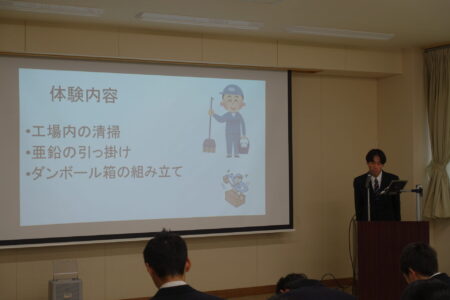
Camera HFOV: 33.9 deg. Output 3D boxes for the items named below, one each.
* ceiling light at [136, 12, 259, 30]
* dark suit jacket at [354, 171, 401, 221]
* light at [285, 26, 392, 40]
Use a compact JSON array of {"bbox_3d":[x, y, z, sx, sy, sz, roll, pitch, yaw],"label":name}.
[{"bbox_3d":[-0.204,-1.171,6.806,1.220,0.060,0.190,0,-1,-27],"label":"ceiling light"},{"bbox_3d":[1.427,0.533,6.943,0.450,0.690,0.280,-1,-1,7],"label":"dark suit jacket"},{"bbox_3d":[1.176,-1.174,7.483,1.220,0.060,0.190,0,-1,-27],"label":"light"}]

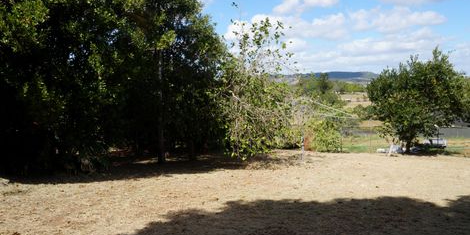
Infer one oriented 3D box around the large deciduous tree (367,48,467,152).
[{"bbox_3d":[8.200,-0.800,16.000,4.300,4.800,4.100,0,6,0],"label":"large deciduous tree"}]

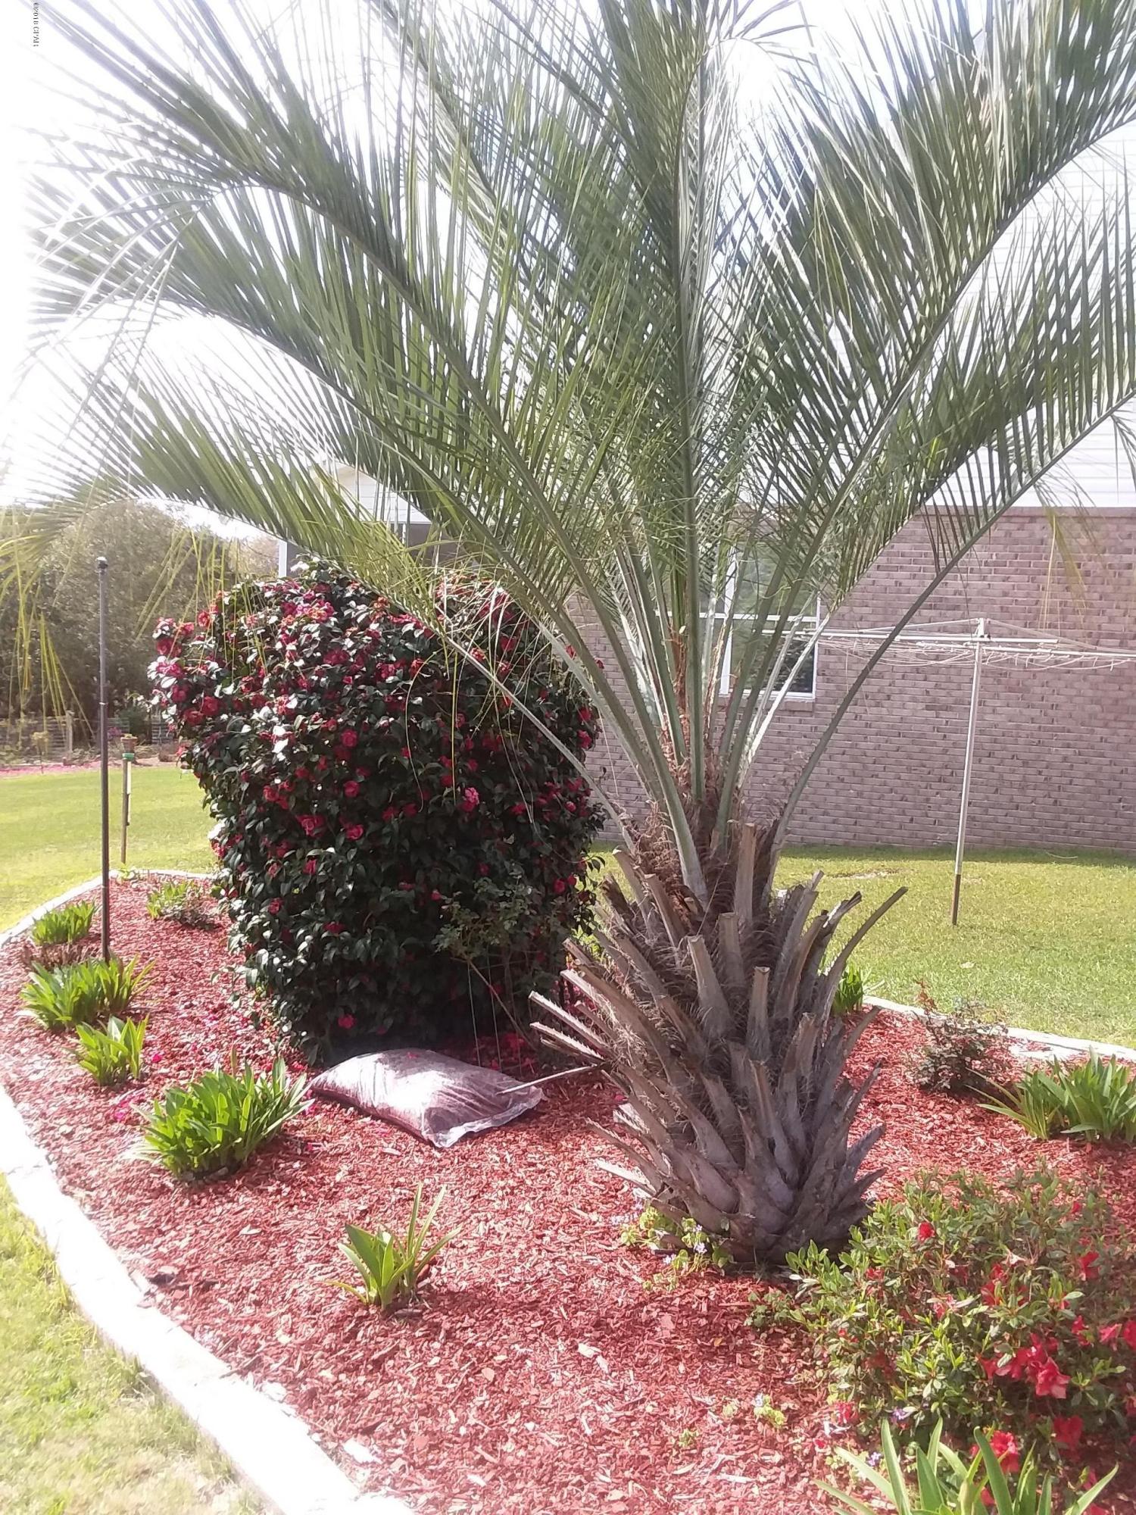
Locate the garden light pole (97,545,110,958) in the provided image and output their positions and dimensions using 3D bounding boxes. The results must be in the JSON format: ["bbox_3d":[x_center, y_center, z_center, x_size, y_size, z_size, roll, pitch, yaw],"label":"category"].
[{"bbox_3d":[-1.933,0.062,5.303,0.043,1.777,0.043,-1,6,-20],"label":"garden light pole"}]

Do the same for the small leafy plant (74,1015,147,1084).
[{"bbox_3d":[-1.541,0.964,4.301,0.235,0.200,0.200,1,6,-20],"label":"small leafy plant"}]

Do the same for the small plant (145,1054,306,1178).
[{"bbox_3d":[-0.993,1.022,3.662,0.460,0.250,0.340,-2,7,-39],"label":"small plant"}]

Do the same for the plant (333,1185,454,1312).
[{"bbox_3d":[-0.395,1.117,2.916,0.265,0.250,0.220,2,5,-7],"label":"plant"}]

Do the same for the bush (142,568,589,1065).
[{"bbox_3d":[-0.719,0.121,4.953,1.800,1.830,1.650,2,5,-8],"label":"bush"}]

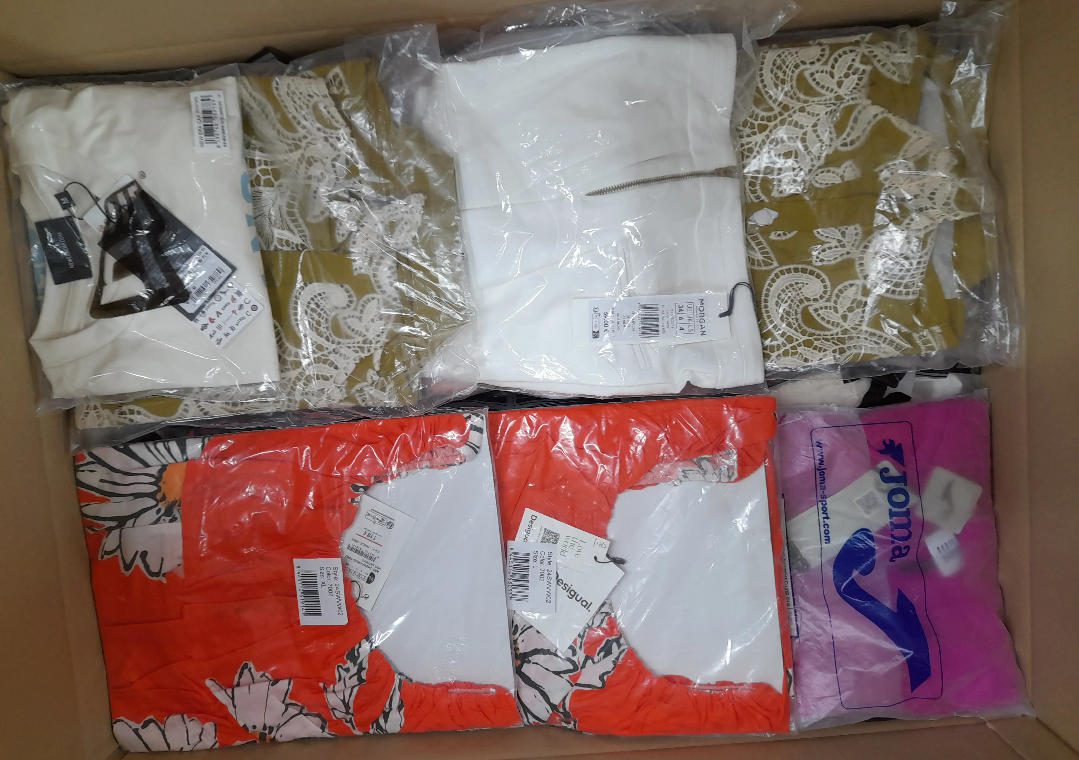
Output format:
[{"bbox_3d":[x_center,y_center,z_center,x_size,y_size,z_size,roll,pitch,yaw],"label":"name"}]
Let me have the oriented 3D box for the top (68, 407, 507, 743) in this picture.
[{"bbox_3d":[-0.186,0.155,0.619,0.319,0.035,0.254,-3,96,2],"label":"top"}]

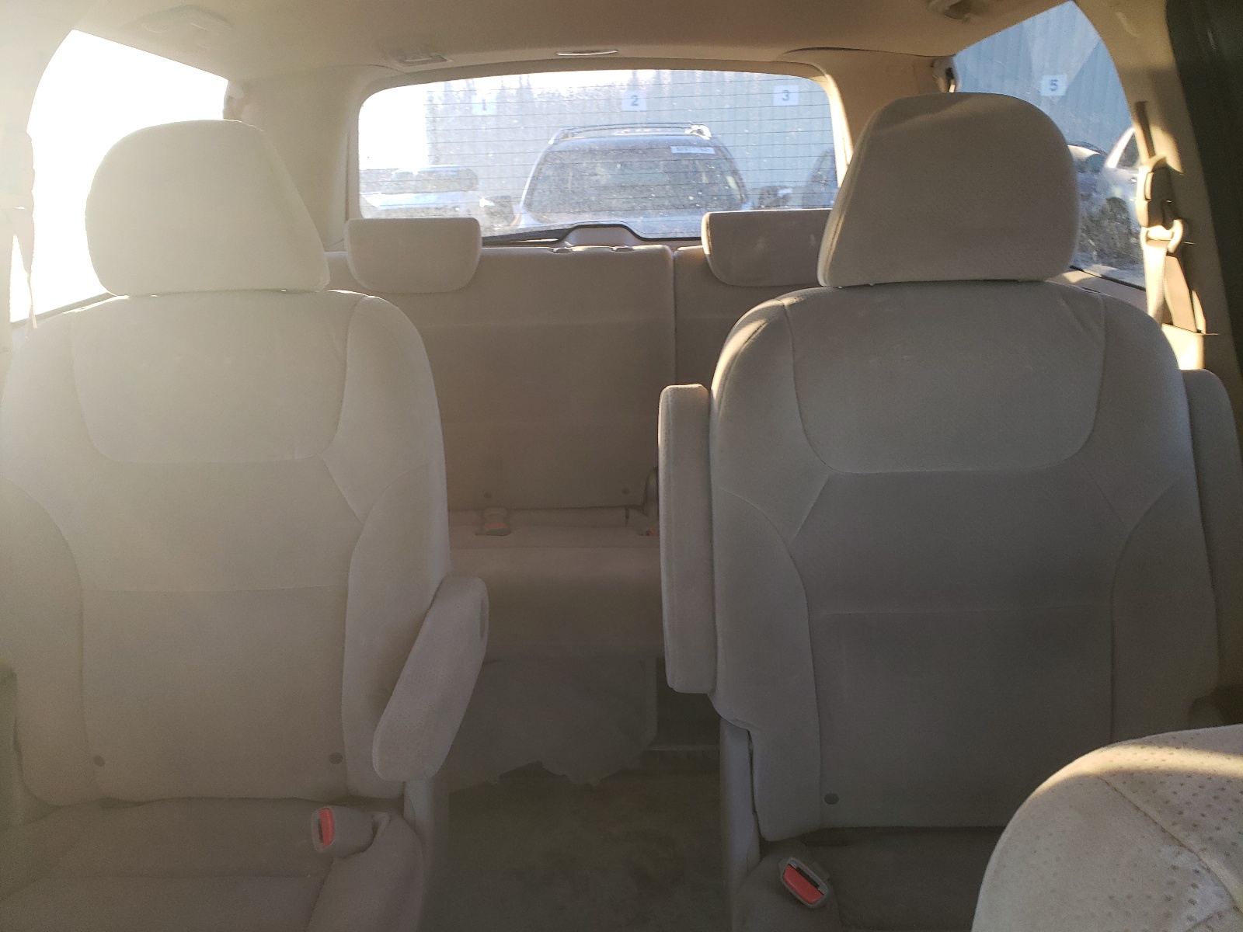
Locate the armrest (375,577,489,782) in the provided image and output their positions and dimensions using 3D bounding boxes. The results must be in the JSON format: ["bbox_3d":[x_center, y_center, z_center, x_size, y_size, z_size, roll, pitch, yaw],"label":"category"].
[{"bbox_3d":[-0.182,0.198,0.941,0.058,0.075,0.320,-1,13,0],"label":"armrest"}]

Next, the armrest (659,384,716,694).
[{"bbox_3d":[0.074,0.082,1.045,0.055,0.330,0.085,-1,0,0],"label":"armrest"}]

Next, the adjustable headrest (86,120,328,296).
[{"bbox_3d":[-0.493,-0.304,1.115,0.265,0.193,0.120,-1,4,0],"label":"adjustable headrest"}]

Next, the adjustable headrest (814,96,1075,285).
[{"bbox_3d":[0.367,-0.306,1.050,0.265,0.195,0.120,-1,4,0],"label":"adjustable headrest"}]

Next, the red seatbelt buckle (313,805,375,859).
[{"bbox_3d":[-0.292,0.387,0.985,0.028,0.045,0.065,-5,-16,21],"label":"red seatbelt buckle"}]

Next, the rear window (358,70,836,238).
[{"bbox_3d":[-0.052,-0.687,2.111,1.100,0.410,0.060,-1,42,0],"label":"rear window"}]

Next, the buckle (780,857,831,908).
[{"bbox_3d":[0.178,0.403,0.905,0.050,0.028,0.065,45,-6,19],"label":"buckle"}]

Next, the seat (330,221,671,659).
[{"bbox_3d":[-0.264,-0.092,1.677,0.710,0.665,0.730,-1,18,0],"label":"seat"}]

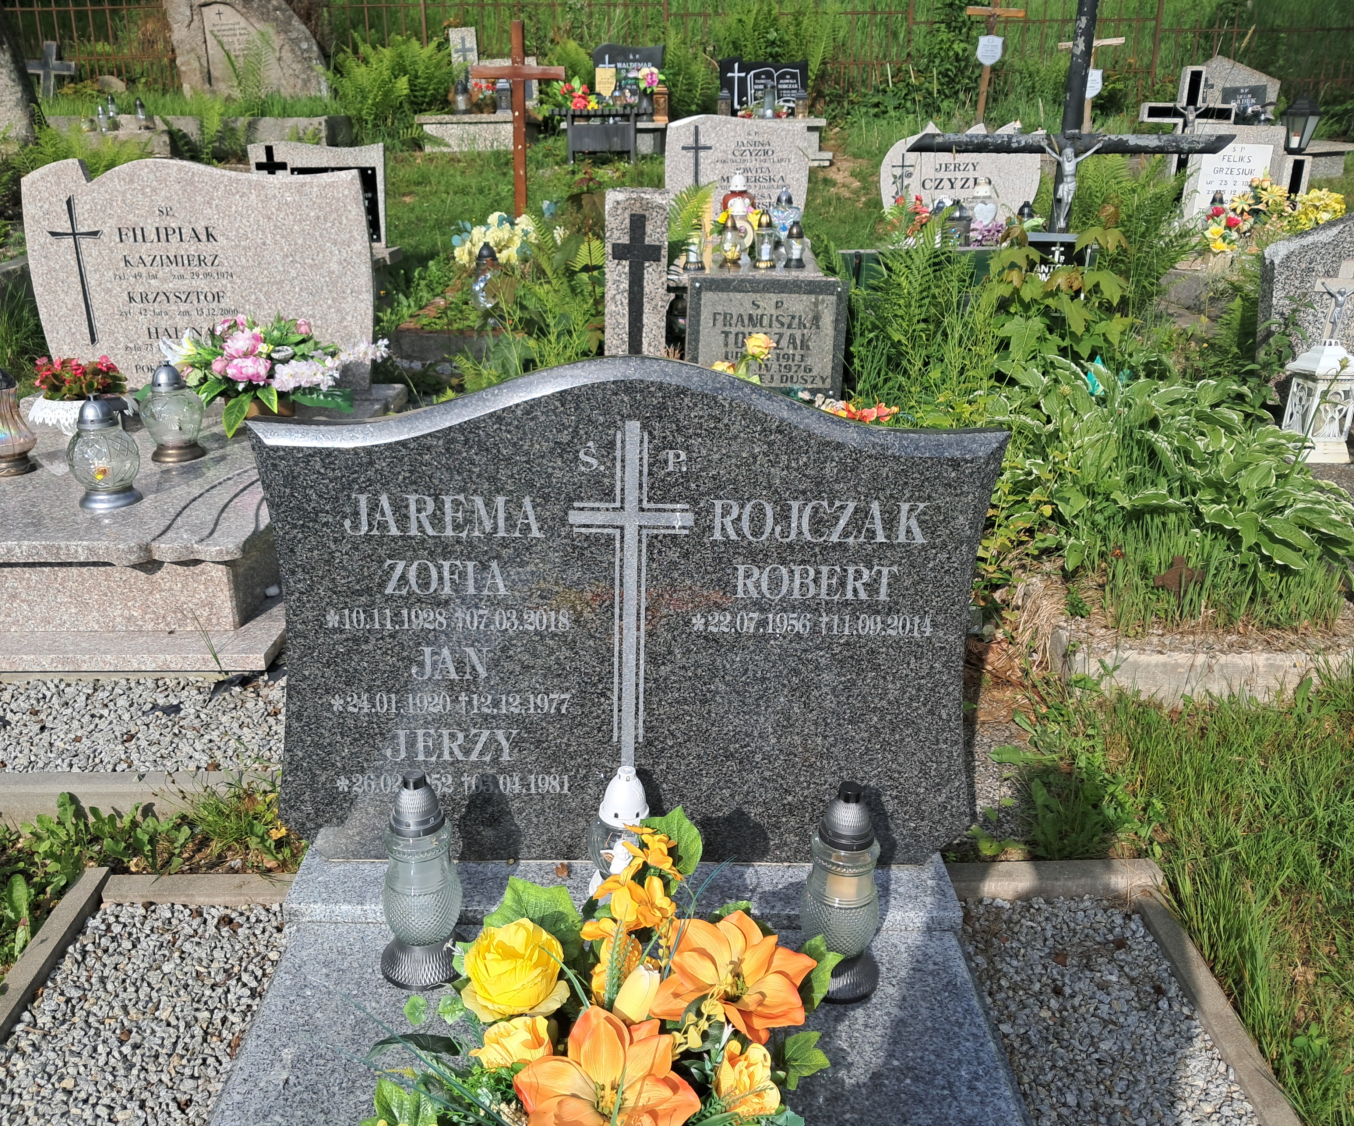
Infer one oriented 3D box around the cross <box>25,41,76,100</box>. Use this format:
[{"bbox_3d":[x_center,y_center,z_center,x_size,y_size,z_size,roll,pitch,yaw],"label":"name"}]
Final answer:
[{"bbox_3d":[-4.979,-3.889,9.300,0.400,0.500,0.070,6,20,-3],"label":"cross"}]

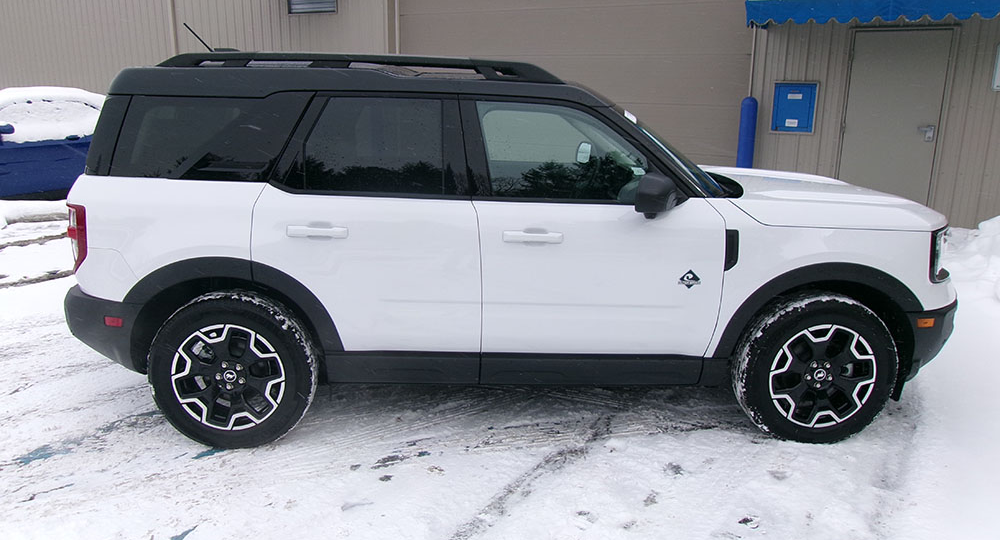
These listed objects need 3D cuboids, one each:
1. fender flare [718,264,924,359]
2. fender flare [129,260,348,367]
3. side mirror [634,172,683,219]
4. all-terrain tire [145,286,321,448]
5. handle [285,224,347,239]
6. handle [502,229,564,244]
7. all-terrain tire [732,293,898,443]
[{"bbox_3d":[1.433,0.176,3.498,0.955,0.450,0.120,0,15,-2],"label":"fender flare"},{"bbox_3d":[-1.157,0.156,3.394,0.945,0.450,0.115,0,15,-2],"label":"fender flare"},{"bbox_3d":[0.643,-0.327,3.306,0.175,0.190,0.250,0,15,-2],"label":"side mirror"},{"bbox_3d":[-1.201,0.452,3.547,0.727,0.725,0.225,0,15,-2],"label":"all-terrain tire"},{"bbox_3d":[-0.774,-0.162,3.318,0.260,0.056,0.050,0,15,-2],"label":"handle"},{"bbox_3d":[0.141,-0.143,3.356,0.260,0.056,0.050,0,15,-2],"label":"handle"},{"bbox_3d":[1.467,0.458,3.646,0.727,0.725,0.225,0,15,-2],"label":"all-terrain tire"}]

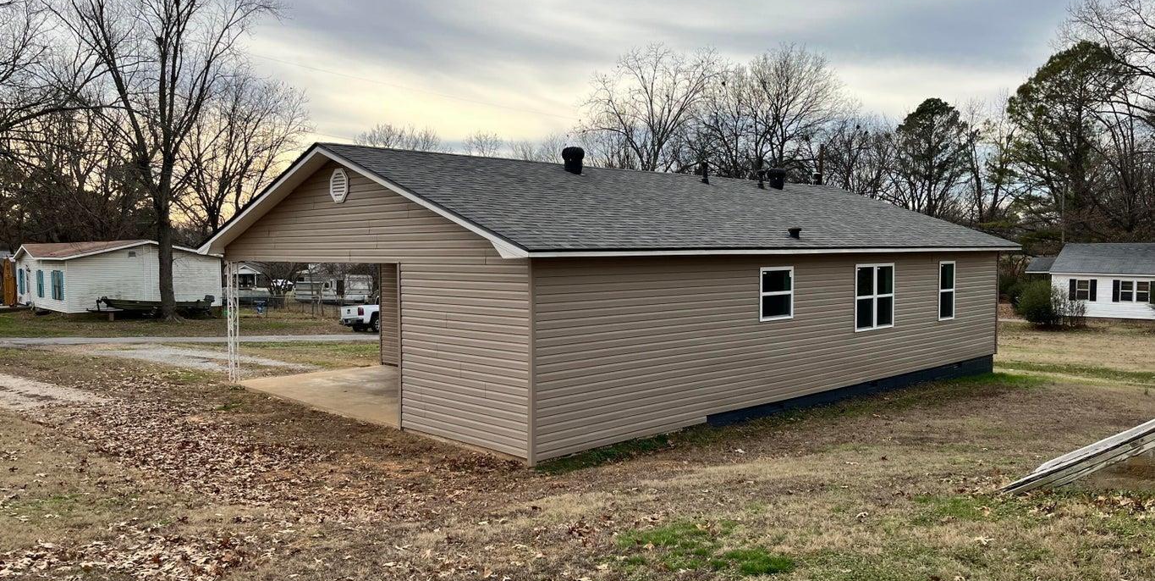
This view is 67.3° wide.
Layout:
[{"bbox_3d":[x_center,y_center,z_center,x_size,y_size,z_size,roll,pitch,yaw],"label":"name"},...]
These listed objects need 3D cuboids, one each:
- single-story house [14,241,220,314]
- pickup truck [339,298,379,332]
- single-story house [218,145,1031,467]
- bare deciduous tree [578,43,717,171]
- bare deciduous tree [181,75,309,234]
[{"bbox_3d":[-26.265,-0.915,49.391,8.090,3.640,12.090,-3,4,-43],"label":"single-story house"},{"bbox_3d":[-10.057,1.190,48.185,2.030,1.880,5.800,2,4,41],"label":"pickup truck"},{"bbox_3d":[1.398,-0.354,19.637,15.550,4.750,10.780,-3,4,-43],"label":"single-story house"},{"bbox_3d":[4.514,-7.258,56.000,9.200,17.470,9.000,0,3,5],"label":"bare deciduous tree"},{"bbox_3d":[-23.442,-7.083,61.000,9.010,16.220,9.000,-1,3,-21],"label":"bare deciduous tree"}]

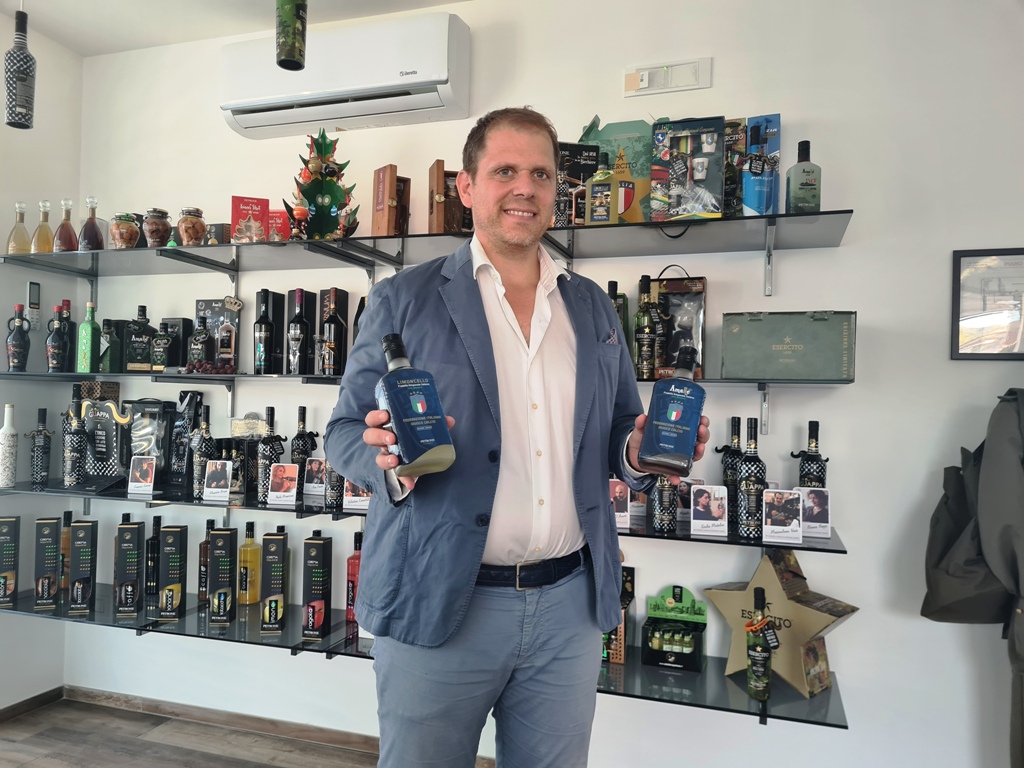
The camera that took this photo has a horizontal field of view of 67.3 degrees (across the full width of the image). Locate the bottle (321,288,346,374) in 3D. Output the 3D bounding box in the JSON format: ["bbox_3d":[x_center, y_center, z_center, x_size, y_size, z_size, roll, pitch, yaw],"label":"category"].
[{"bbox_3d":[-0.564,-0.160,2.438,0.063,0.286,0.063,1,-1,13],"label":"bottle"}]

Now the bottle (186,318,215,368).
[{"bbox_3d":[-1.058,-0.133,2.626,0.082,0.195,0.045,1,-1,12],"label":"bottle"}]

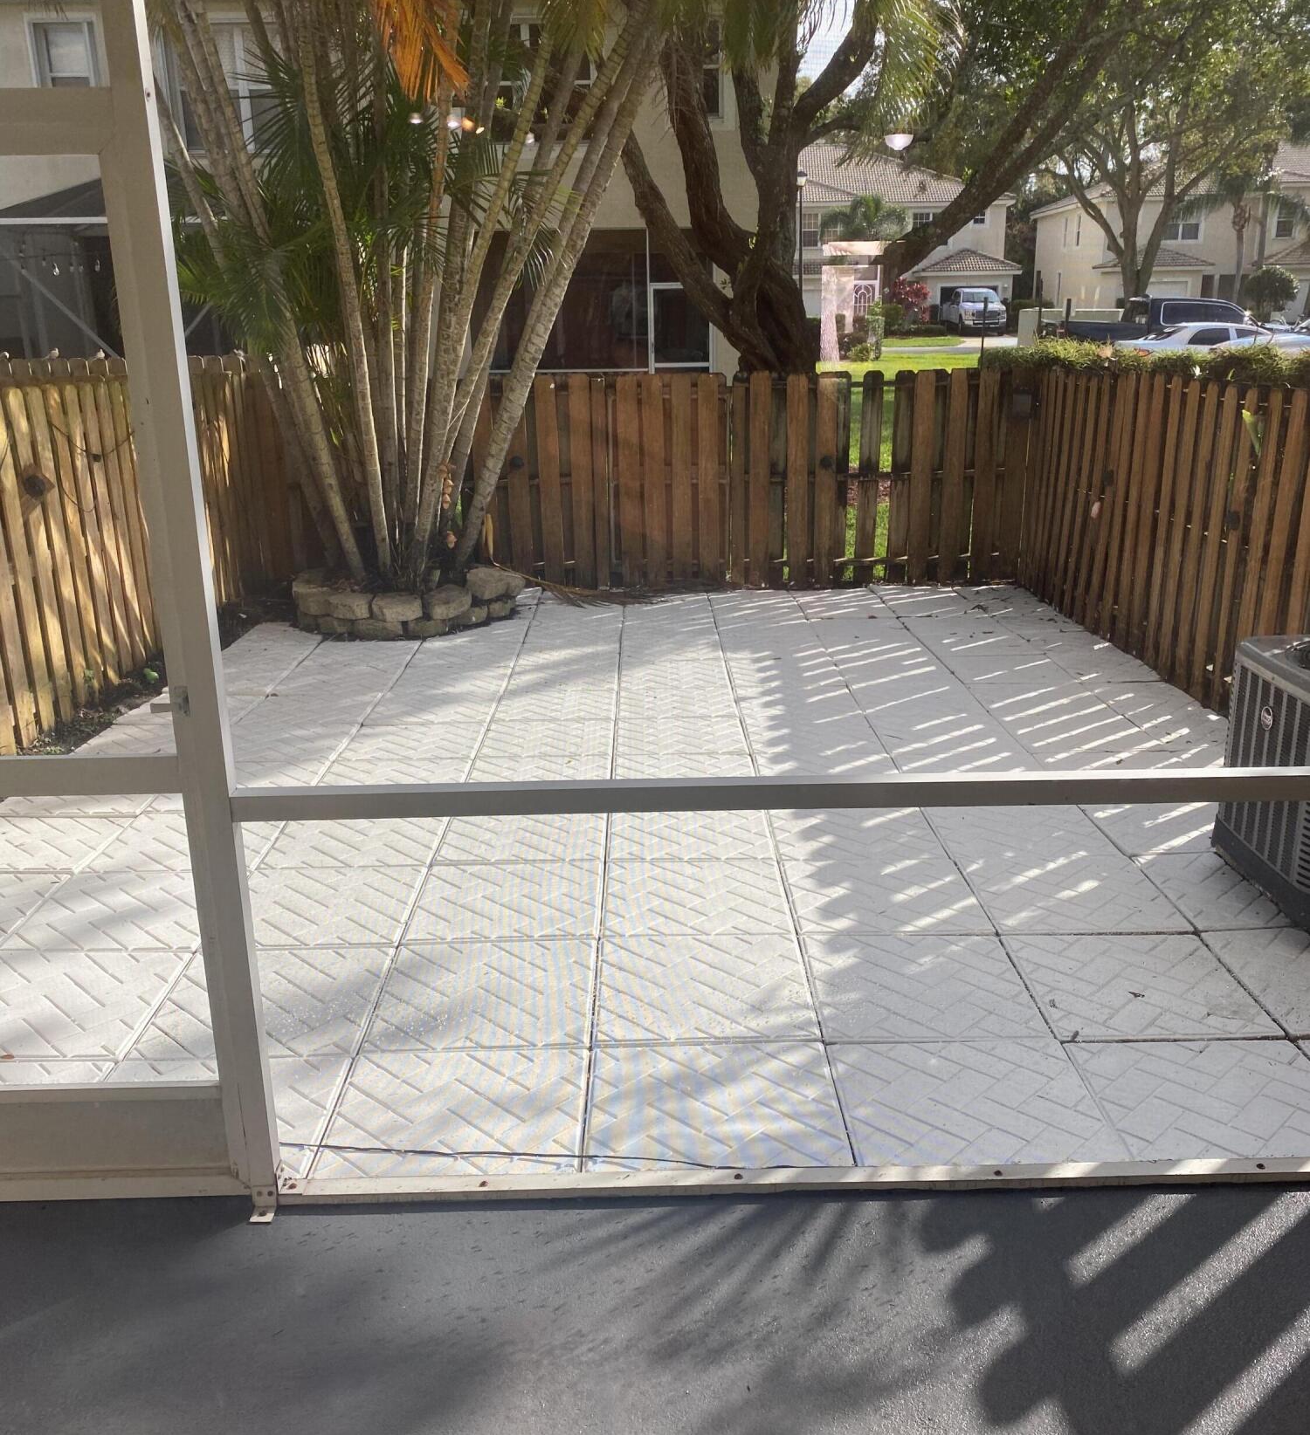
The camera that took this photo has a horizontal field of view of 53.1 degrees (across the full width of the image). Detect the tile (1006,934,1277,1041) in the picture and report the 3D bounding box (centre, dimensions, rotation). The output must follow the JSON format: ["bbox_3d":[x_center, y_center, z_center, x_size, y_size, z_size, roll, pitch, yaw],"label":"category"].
[{"bbox_3d":[1.340,0.764,3.681,0.600,0.045,0.600,-1,17,0],"label":"tile"}]

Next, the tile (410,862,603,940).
[{"bbox_3d":[-0.476,0.617,4.263,0.600,0.045,0.600,-1,17,0],"label":"tile"}]

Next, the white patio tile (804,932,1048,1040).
[{"bbox_3d":[0.738,0.772,3.685,0.600,0.045,0.600,-1,17,0],"label":"white patio tile"}]

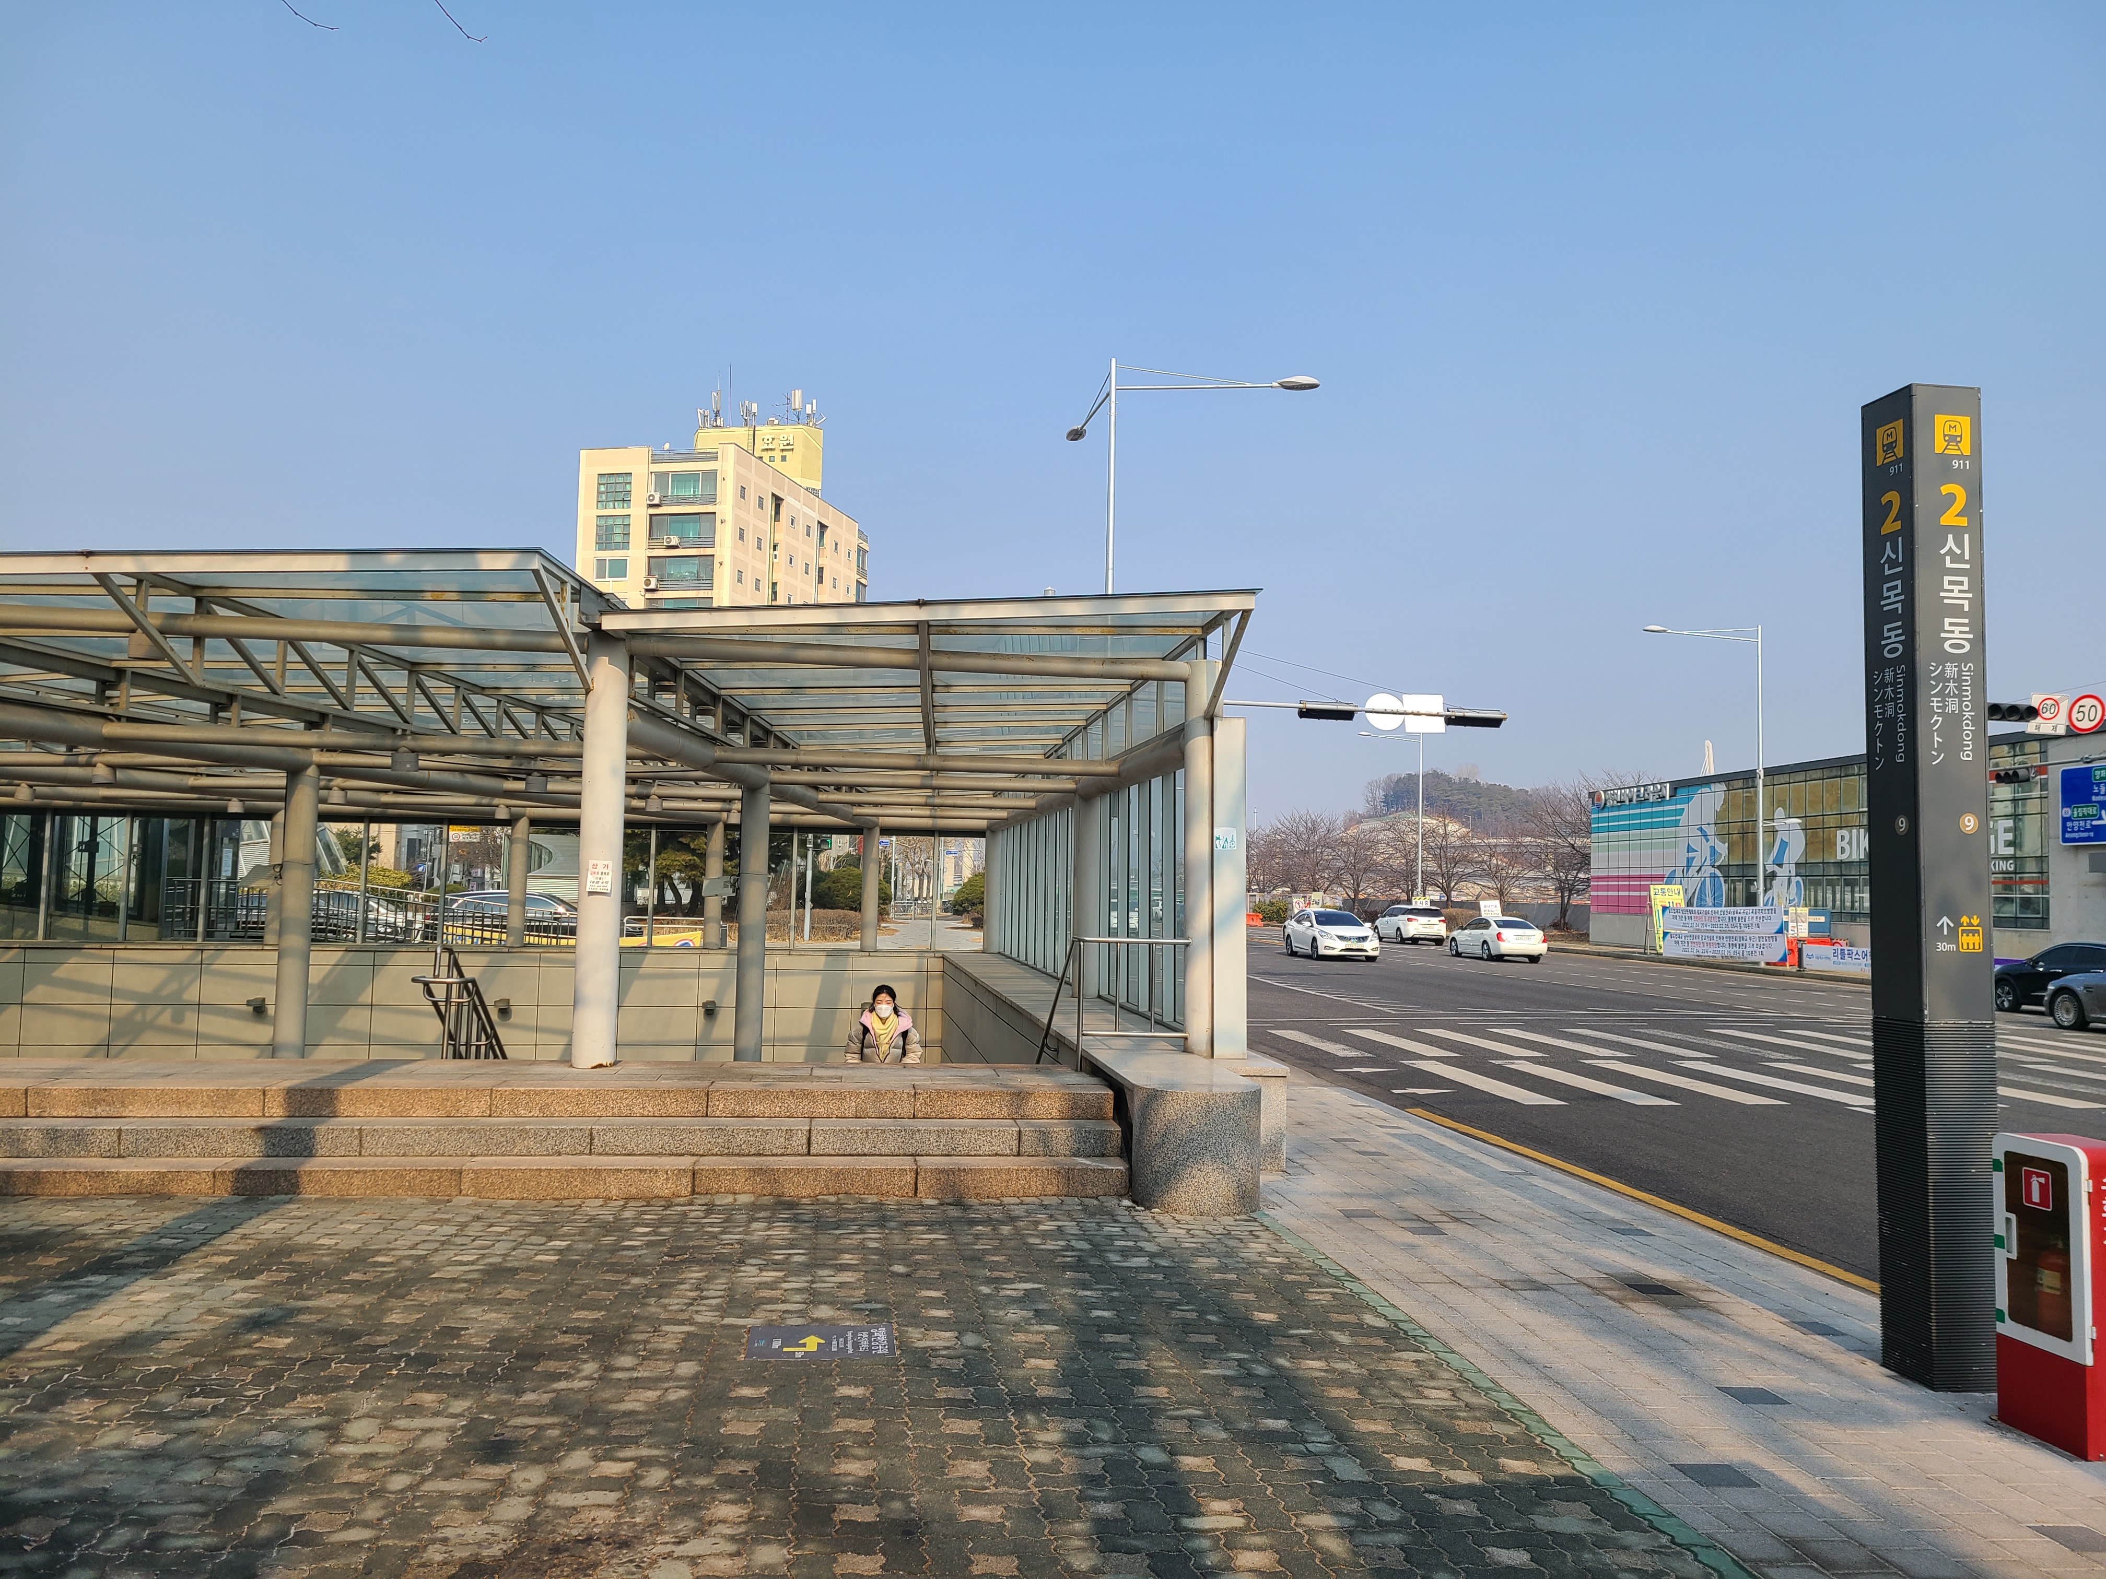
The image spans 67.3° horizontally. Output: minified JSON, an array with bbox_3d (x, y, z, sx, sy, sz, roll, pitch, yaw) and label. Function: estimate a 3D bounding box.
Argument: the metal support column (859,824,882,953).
[{"bbox_3d":[-2.961,1.566,25.671,0.265,2.092,0.265,1,-4,-8],"label":"metal support column"}]

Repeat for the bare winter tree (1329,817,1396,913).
[{"bbox_3d":[20.305,5.369,103.900,4.700,7.181,4.700,2,-4,-8],"label":"bare winter tree"}]

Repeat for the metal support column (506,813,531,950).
[{"bbox_3d":[-8.480,1.425,25.071,0.265,2.096,0.265,1,-4,-8],"label":"metal support column"}]

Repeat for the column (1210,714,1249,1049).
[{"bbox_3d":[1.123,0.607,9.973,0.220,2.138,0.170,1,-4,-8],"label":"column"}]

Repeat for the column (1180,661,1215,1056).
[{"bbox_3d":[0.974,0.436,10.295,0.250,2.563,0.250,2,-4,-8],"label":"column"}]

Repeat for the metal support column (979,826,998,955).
[{"bbox_3d":[-0.975,1.594,25.470,0.270,2.049,0.270,1,-4,-8],"label":"metal support column"}]

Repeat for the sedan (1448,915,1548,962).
[{"bbox_3d":[14.874,5.022,53.000,1.820,1.470,4.850,1,-4,-6],"label":"sedan"}]

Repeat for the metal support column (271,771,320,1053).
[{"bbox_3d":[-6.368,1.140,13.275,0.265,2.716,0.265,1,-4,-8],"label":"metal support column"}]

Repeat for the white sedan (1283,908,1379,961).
[{"bbox_3d":[8.115,4.233,46.228,1.860,1.470,4.900,1,-4,-6],"label":"white sedan"}]

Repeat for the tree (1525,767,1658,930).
[{"bbox_3d":[28.044,3.181,83.009,7.000,8.550,6.600,2,-4,-8],"label":"tree"}]

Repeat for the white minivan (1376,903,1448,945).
[{"bbox_3d":[15.913,6.057,70.500,1.980,1.750,5.100,1,-4,-6],"label":"white minivan"}]

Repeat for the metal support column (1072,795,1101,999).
[{"bbox_3d":[0.339,1.061,15.765,0.260,2.012,0.260,2,-4,-8],"label":"metal support column"}]

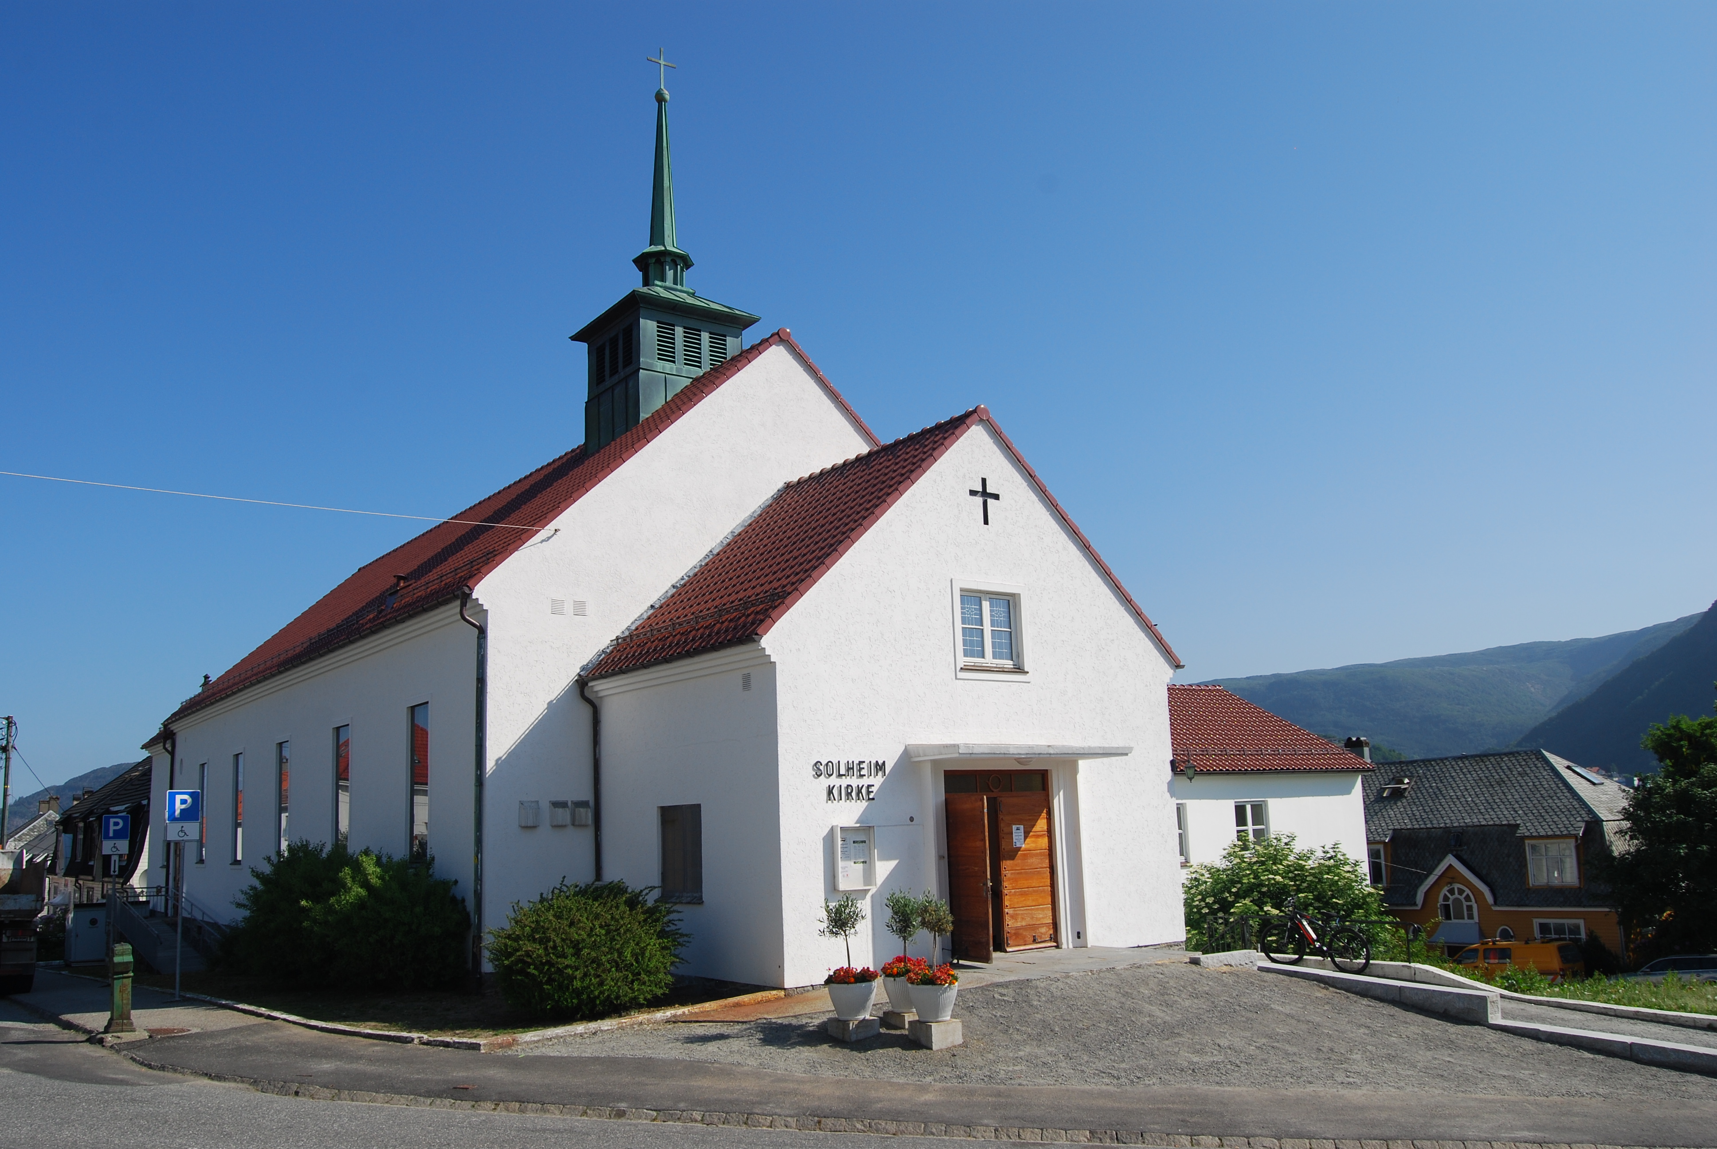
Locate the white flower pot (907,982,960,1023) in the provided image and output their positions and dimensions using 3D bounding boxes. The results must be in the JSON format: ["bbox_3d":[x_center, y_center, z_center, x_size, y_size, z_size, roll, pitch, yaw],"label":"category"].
[{"bbox_3d":[0.699,3.973,12.001,0.468,0.330,0.468,-2,-11,0],"label":"white flower pot"}]

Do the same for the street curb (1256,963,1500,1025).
[{"bbox_3d":[7.267,5.936,18.291,0.296,0.367,3.570,6,-11,-37],"label":"street curb"}]

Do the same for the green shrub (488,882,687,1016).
[{"bbox_3d":[-3.200,4.352,15.187,2.346,1.448,2.244,6,-14,-37],"label":"green shrub"}]

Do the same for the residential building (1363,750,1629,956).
[{"bbox_3d":[21.465,9.962,42.411,7.800,8.162,10.220,6,-14,-37],"label":"residential building"}]

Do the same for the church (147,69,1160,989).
[{"bbox_3d":[-7.691,-0.735,31.206,11.628,18.054,32.640,6,-14,-37],"label":"church"}]

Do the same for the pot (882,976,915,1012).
[{"bbox_3d":[0.488,4.244,13.049,0.462,0.345,0.462,-2,-11,0],"label":"pot"}]

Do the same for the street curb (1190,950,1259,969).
[{"bbox_3d":[5.495,5.818,19.360,1.377,0.306,0.224,6,-14,-37],"label":"street curb"}]

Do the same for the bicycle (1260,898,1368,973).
[{"bbox_3d":[7.027,5.565,20.006,0.612,1.071,1.754,6,-11,-37],"label":"bicycle"}]

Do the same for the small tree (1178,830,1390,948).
[{"bbox_3d":[7.598,5.881,23.014,3.774,2.346,3.264,6,-14,-37],"label":"small tree"}]

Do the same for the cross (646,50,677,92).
[{"bbox_3d":[-4.298,-11.063,28.175,0.745,1.000,0.082,6,-14,-37],"label":"cross"}]

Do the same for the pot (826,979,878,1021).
[{"bbox_3d":[-0.056,4.121,12.473,0.487,0.341,0.487,-2,-11,0],"label":"pot"}]

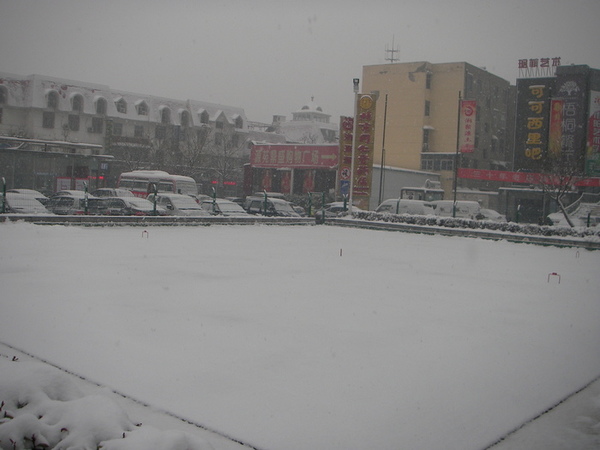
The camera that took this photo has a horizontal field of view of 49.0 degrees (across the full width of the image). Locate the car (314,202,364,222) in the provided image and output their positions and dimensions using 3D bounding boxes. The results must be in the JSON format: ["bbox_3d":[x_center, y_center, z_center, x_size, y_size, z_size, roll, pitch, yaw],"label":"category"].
[{"bbox_3d":[2.621,-0.356,39.025,1.700,1.470,4.300,1,3,-38],"label":"car"}]

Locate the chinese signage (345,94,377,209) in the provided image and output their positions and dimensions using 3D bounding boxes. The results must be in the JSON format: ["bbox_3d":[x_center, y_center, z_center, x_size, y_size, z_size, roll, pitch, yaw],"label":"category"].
[{"bbox_3d":[5.495,-5.976,57.000,1.650,10.600,0.550,4,3,28],"label":"chinese signage"}]

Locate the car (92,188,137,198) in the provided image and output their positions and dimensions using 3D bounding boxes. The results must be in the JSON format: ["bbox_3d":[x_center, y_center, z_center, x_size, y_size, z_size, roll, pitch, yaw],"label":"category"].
[{"bbox_3d":[-10.475,-1.136,36.800,1.720,1.580,4.300,0,4,-44],"label":"car"}]

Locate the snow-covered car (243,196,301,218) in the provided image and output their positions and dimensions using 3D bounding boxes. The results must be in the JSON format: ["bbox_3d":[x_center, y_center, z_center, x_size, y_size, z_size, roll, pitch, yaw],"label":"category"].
[{"bbox_3d":[-1.571,-0.697,36.300,1.720,1.630,4.200,0,4,-44],"label":"snow-covered car"}]

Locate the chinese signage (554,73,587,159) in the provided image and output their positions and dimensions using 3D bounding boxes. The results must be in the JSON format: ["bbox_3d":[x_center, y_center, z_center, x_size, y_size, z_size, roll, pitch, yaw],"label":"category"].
[{"bbox_3d":[26.075,-10.603,63.493,2.965,8.363,0.300,5,3,40],"label":"chinese signage"}]

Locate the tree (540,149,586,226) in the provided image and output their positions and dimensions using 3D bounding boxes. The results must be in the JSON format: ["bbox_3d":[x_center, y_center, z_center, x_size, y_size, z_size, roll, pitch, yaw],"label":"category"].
[{"bbox_3d":[11.081,-1.059,27.700,2.000,3.850,2.000,4,3,22],"label":"tree"}]

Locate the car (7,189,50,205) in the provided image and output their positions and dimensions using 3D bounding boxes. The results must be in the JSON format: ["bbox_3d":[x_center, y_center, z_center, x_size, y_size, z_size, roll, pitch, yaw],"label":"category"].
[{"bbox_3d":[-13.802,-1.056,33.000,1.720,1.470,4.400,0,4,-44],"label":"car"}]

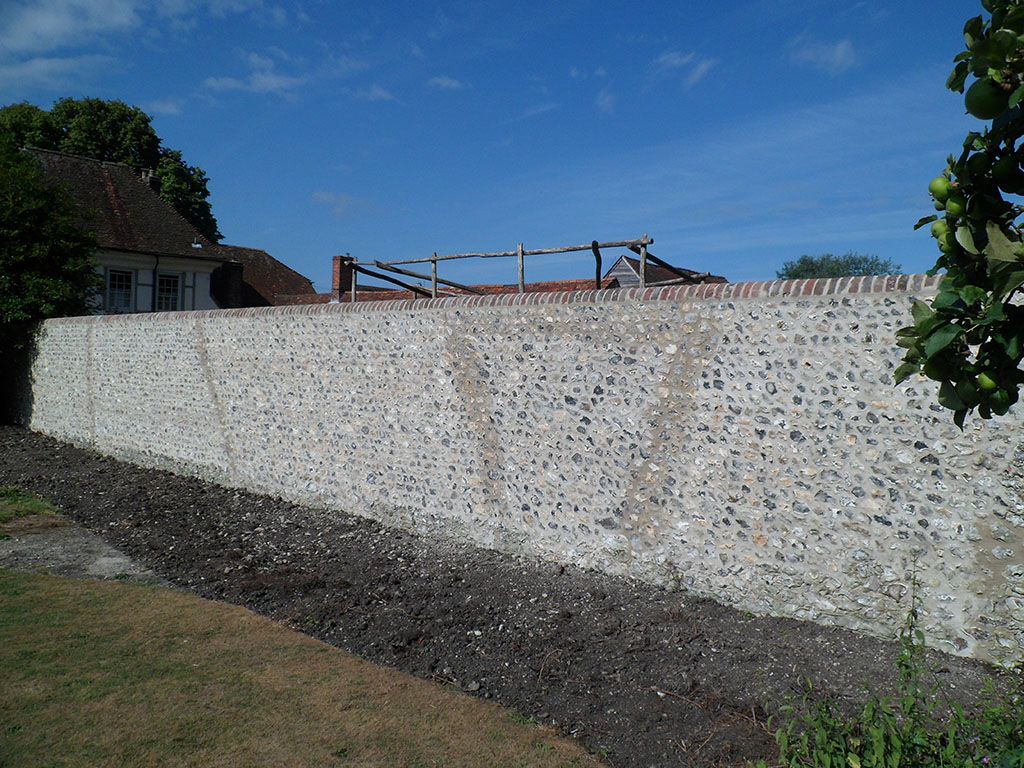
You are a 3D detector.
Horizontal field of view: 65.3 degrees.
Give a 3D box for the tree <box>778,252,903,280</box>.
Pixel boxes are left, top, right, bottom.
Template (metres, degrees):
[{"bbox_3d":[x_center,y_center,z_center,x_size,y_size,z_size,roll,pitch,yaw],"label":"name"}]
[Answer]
[{"bbox_3d":[19.700,-4.200,48.200,8.000,7.200,7.600,0,3,0],"label":"tree"}]

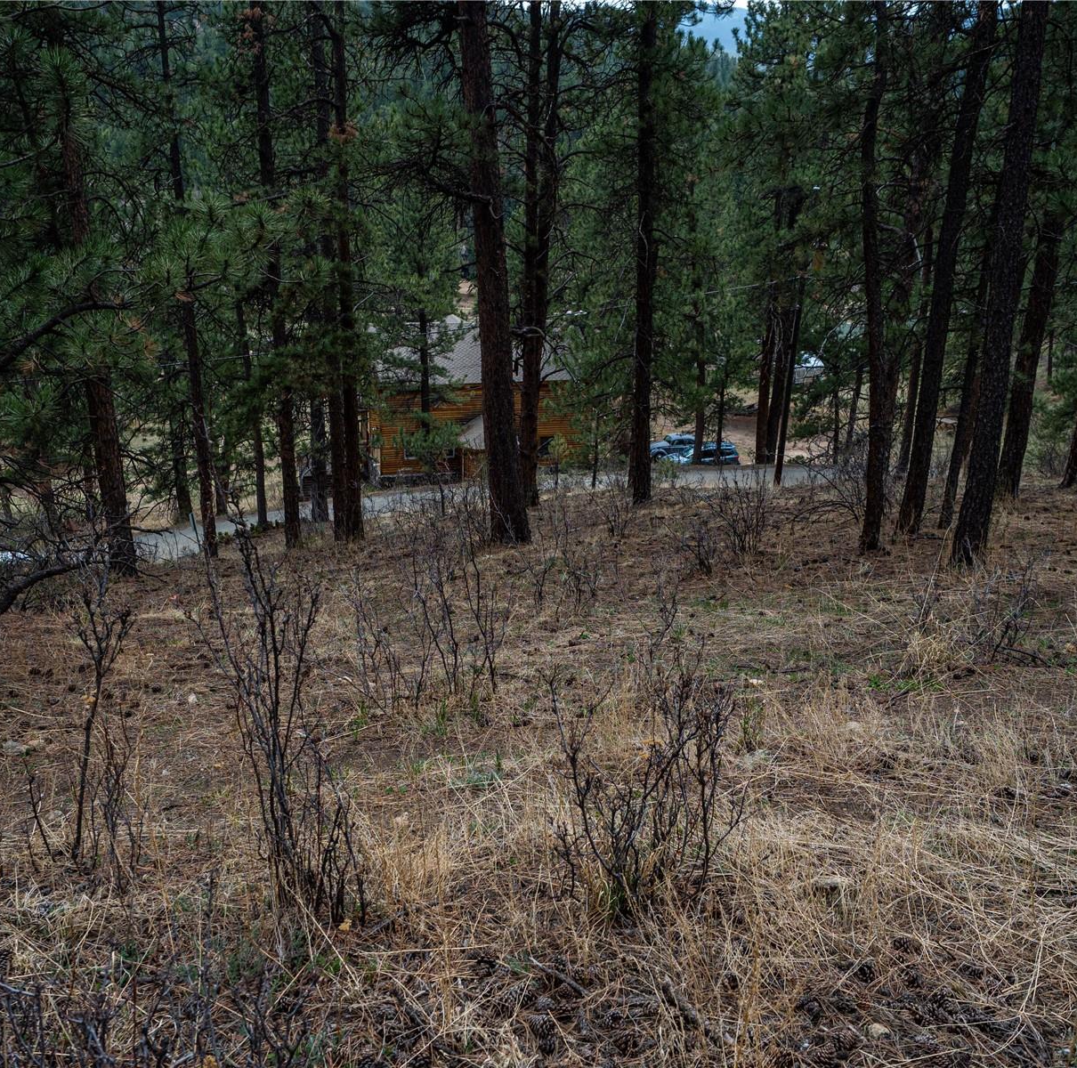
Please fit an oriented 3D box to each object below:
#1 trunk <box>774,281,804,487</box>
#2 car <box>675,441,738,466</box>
[{"bbox_3d":[8.939,-5.477,35.106,0.360,7.638,0.330,5,16,13],"label":"trunk"},{"bbox_3d":[10.055,-4.772,60.500,4.600,1.670,1.850,-5,14,-21],"label":"car"}]

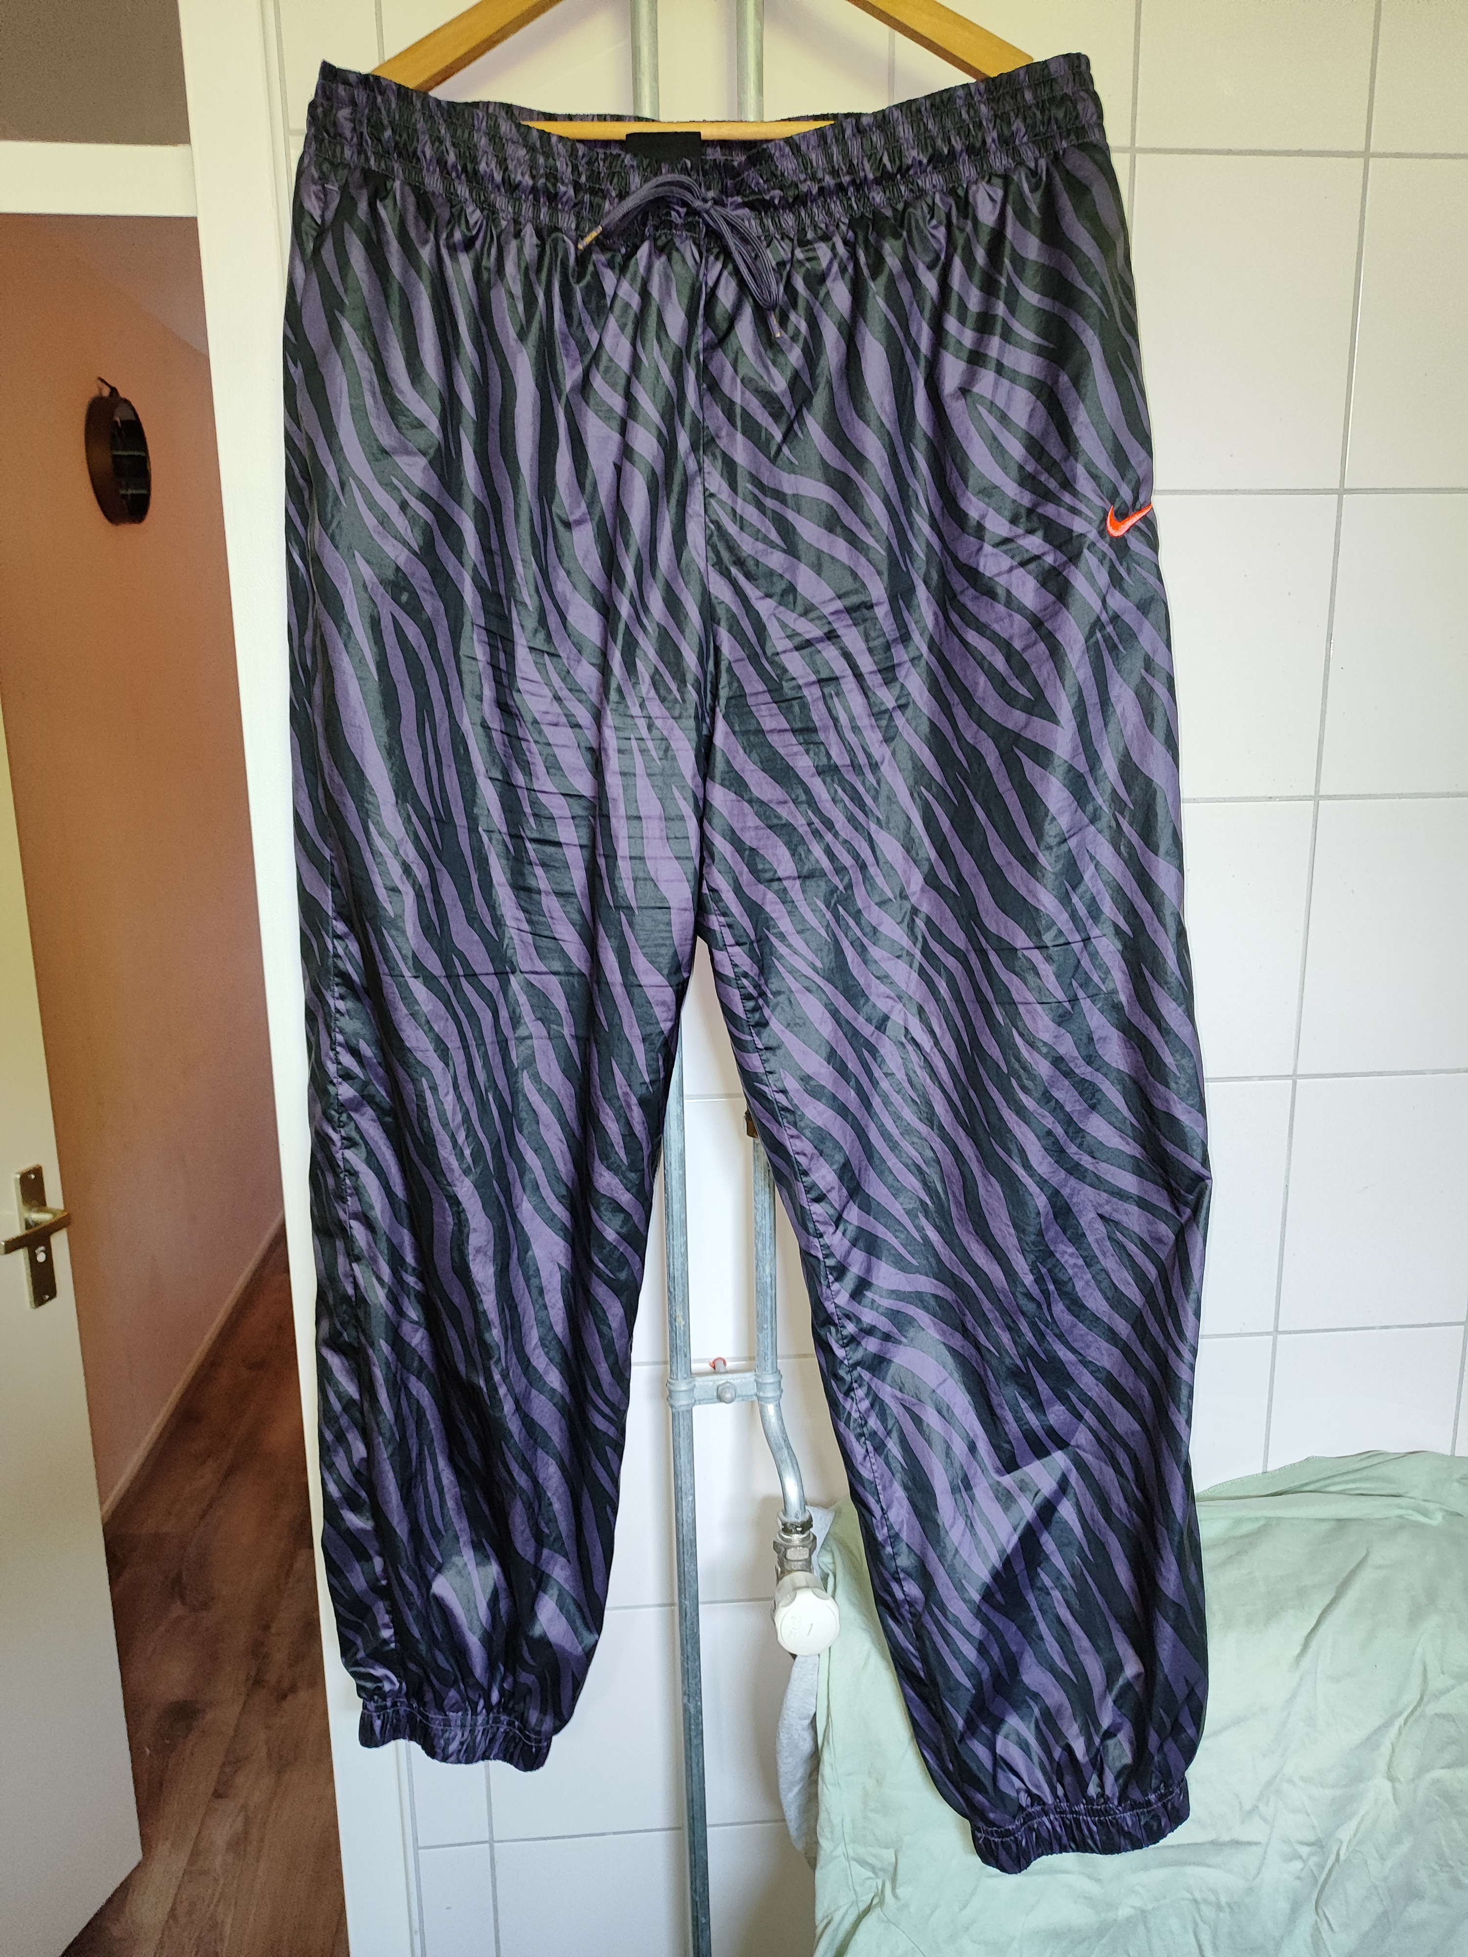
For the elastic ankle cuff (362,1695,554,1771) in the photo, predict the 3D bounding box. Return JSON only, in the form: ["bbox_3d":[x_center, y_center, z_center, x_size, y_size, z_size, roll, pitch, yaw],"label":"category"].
[{"bbox_3d":[-0.198,0.537,0.967,0.132,0.046,0.048,-1,12,-2],"label":"elastic ankle cuff"}]

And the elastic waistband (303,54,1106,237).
[{"bbox_3d":[-0.015,-0.456,0.750,0.437,0.092,0.070,-1,12,-1],"label":"elastic waistband"}]

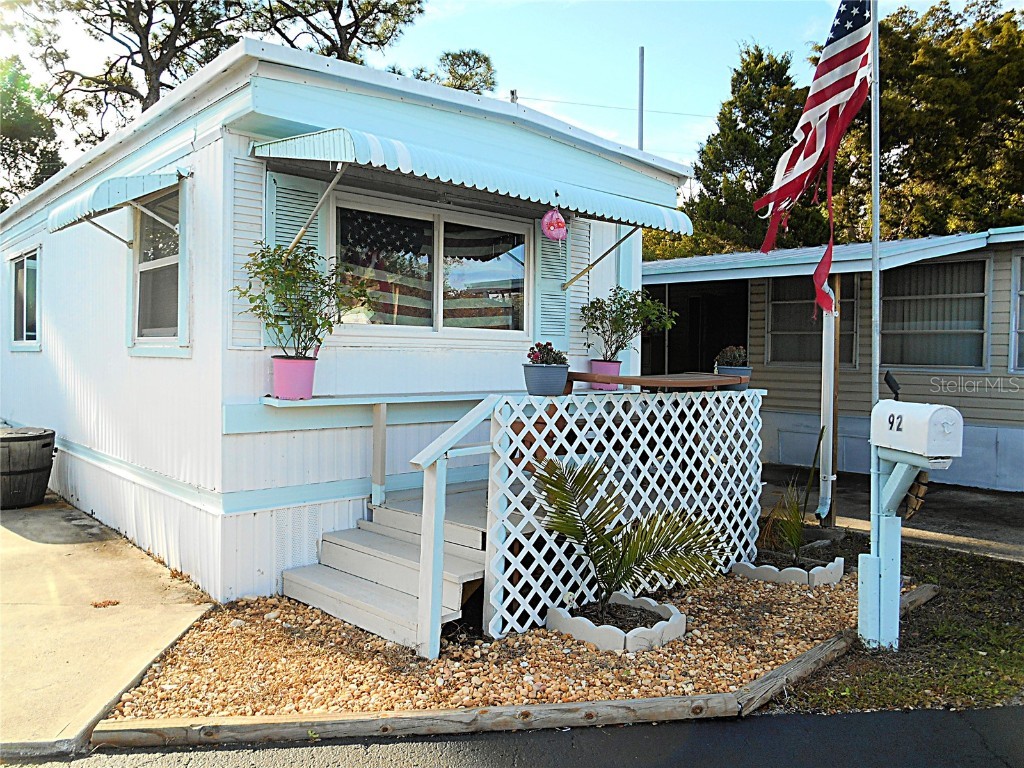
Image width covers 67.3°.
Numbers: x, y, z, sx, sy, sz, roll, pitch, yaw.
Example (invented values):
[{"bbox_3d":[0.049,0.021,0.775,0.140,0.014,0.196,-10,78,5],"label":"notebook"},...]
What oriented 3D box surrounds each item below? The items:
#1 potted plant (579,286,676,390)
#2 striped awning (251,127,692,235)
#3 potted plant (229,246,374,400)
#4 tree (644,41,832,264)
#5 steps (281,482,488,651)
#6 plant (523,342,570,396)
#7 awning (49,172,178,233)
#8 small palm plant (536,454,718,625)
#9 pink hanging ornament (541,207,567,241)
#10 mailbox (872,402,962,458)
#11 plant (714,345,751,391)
[{"bbox_3d":[0.896,-0.356,6.020,0.700,0.820,0.560,-1,3,-42],"label":"potted plant"},{"bbox_3d":[-0.103,-1.154,4.695,2.600,0.310,1.080,-1,3,-42],"label":"striped awning"},{"bbox_3d":[-1.155,-0.343,4.220,0.700,0.880,0.560,-1,3,-42],"label":"potted plant"},{"bbox_3d":[4.949,-3.307,17.136,4.400,8.400,4.200,-1,3,-42],"label":"tree"},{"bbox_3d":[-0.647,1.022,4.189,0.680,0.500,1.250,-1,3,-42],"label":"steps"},{"bbox_3d":[0.184,-0.077,4.100,0.240,0.285,0.230,1,2,0],"label":"plant"},{"bbox_3d":[-2.441,-1.107,4.726,0.500,0.330,1.090,-1,3,-42],"label":"awning"},{"bbox_3d":[0.611,0.828,4.070,0.950,0.870,0.680,-1,3,-42],"label":"small palm plant"},{"bbox_3d":[0.234,-0.896,4.294,0.145,0.190,0.110,0,2,-23],"label":"pink hanging ornament"},{"bbox_3d":[1.920,0.204,3.661,0.165,0.226,0.490,1,2,-2],"label":"mailbox"},{"bbox_3d":[1.549,-0.115,5.380,0.250,0.320,0.240,-1,3,-42],"label":"plant"}]

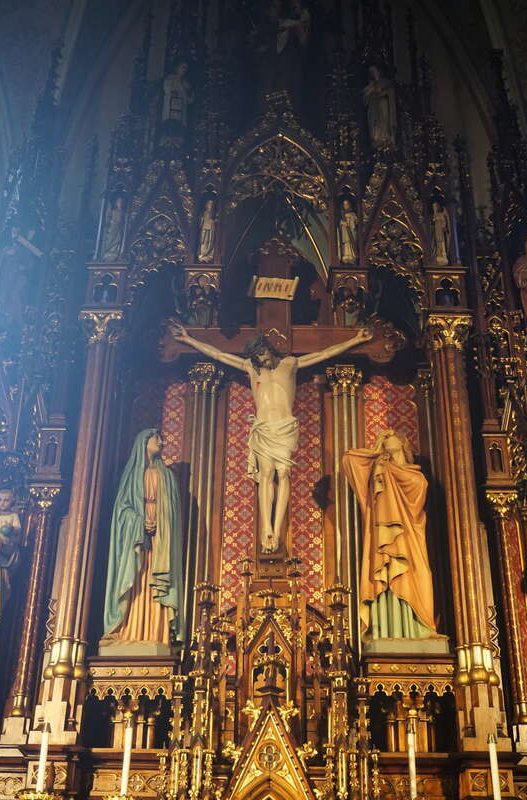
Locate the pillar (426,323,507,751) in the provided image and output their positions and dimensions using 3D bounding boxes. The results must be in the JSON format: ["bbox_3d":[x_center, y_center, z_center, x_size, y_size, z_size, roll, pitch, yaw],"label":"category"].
[{"bbox_3d":[1.490,0.828,7.613,0.350,3.380,0.320,1,-30,0],"label":"pillar"}]

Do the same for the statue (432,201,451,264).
[{"bbox_3d":[1.546,-1.463,8.896,0.160,0.740,0.150,1,-30,0],"label":"statue"}]

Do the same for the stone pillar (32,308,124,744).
[{"bbox_3d":[-1.349,0.777,7.615,0.350,3.380,0.320,1,-30,0],"label":"stone pillar"}]

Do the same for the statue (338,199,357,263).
[{"bbox_3d":[0.690,-1.378,8.391,0.175,0.716,0.160,1,-29,0],"label":"statue"}]

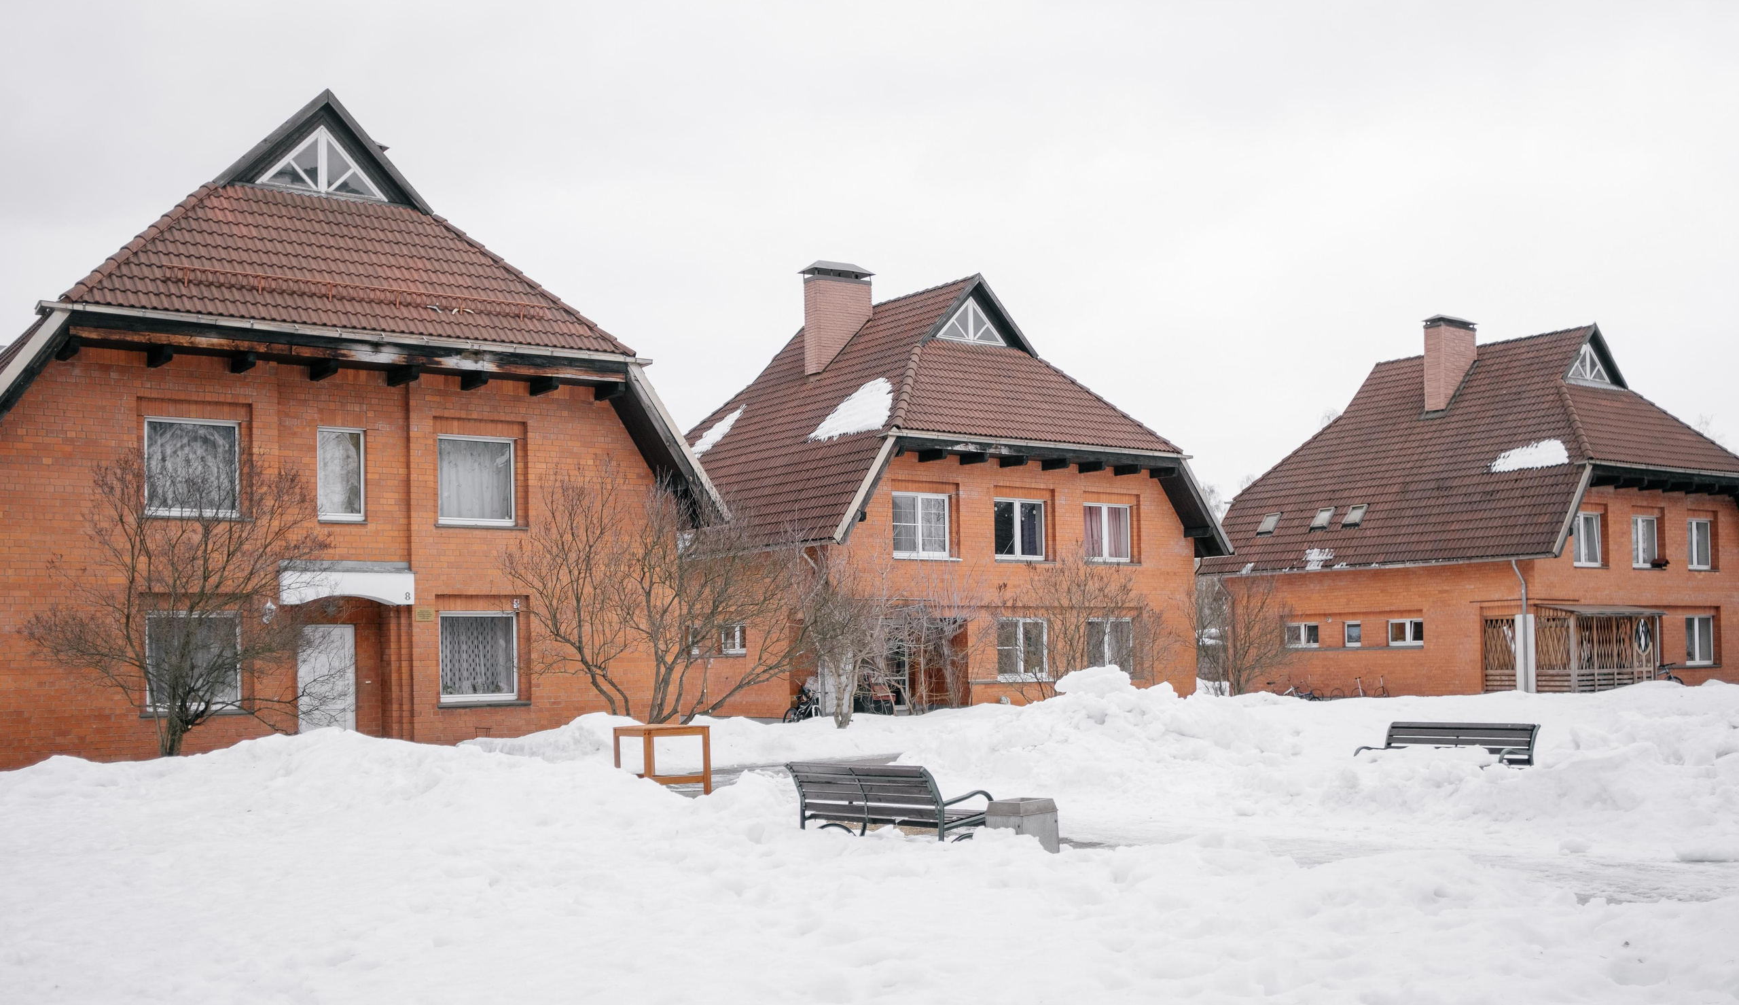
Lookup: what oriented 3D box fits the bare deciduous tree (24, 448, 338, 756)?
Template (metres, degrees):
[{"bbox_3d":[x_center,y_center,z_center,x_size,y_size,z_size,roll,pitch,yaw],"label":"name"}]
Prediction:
[{"bbox_3d":[-9.360,1.450,23.000,4.250,4.450,4.000,0,-3,-22],"label":"bare deciduous tree"}]

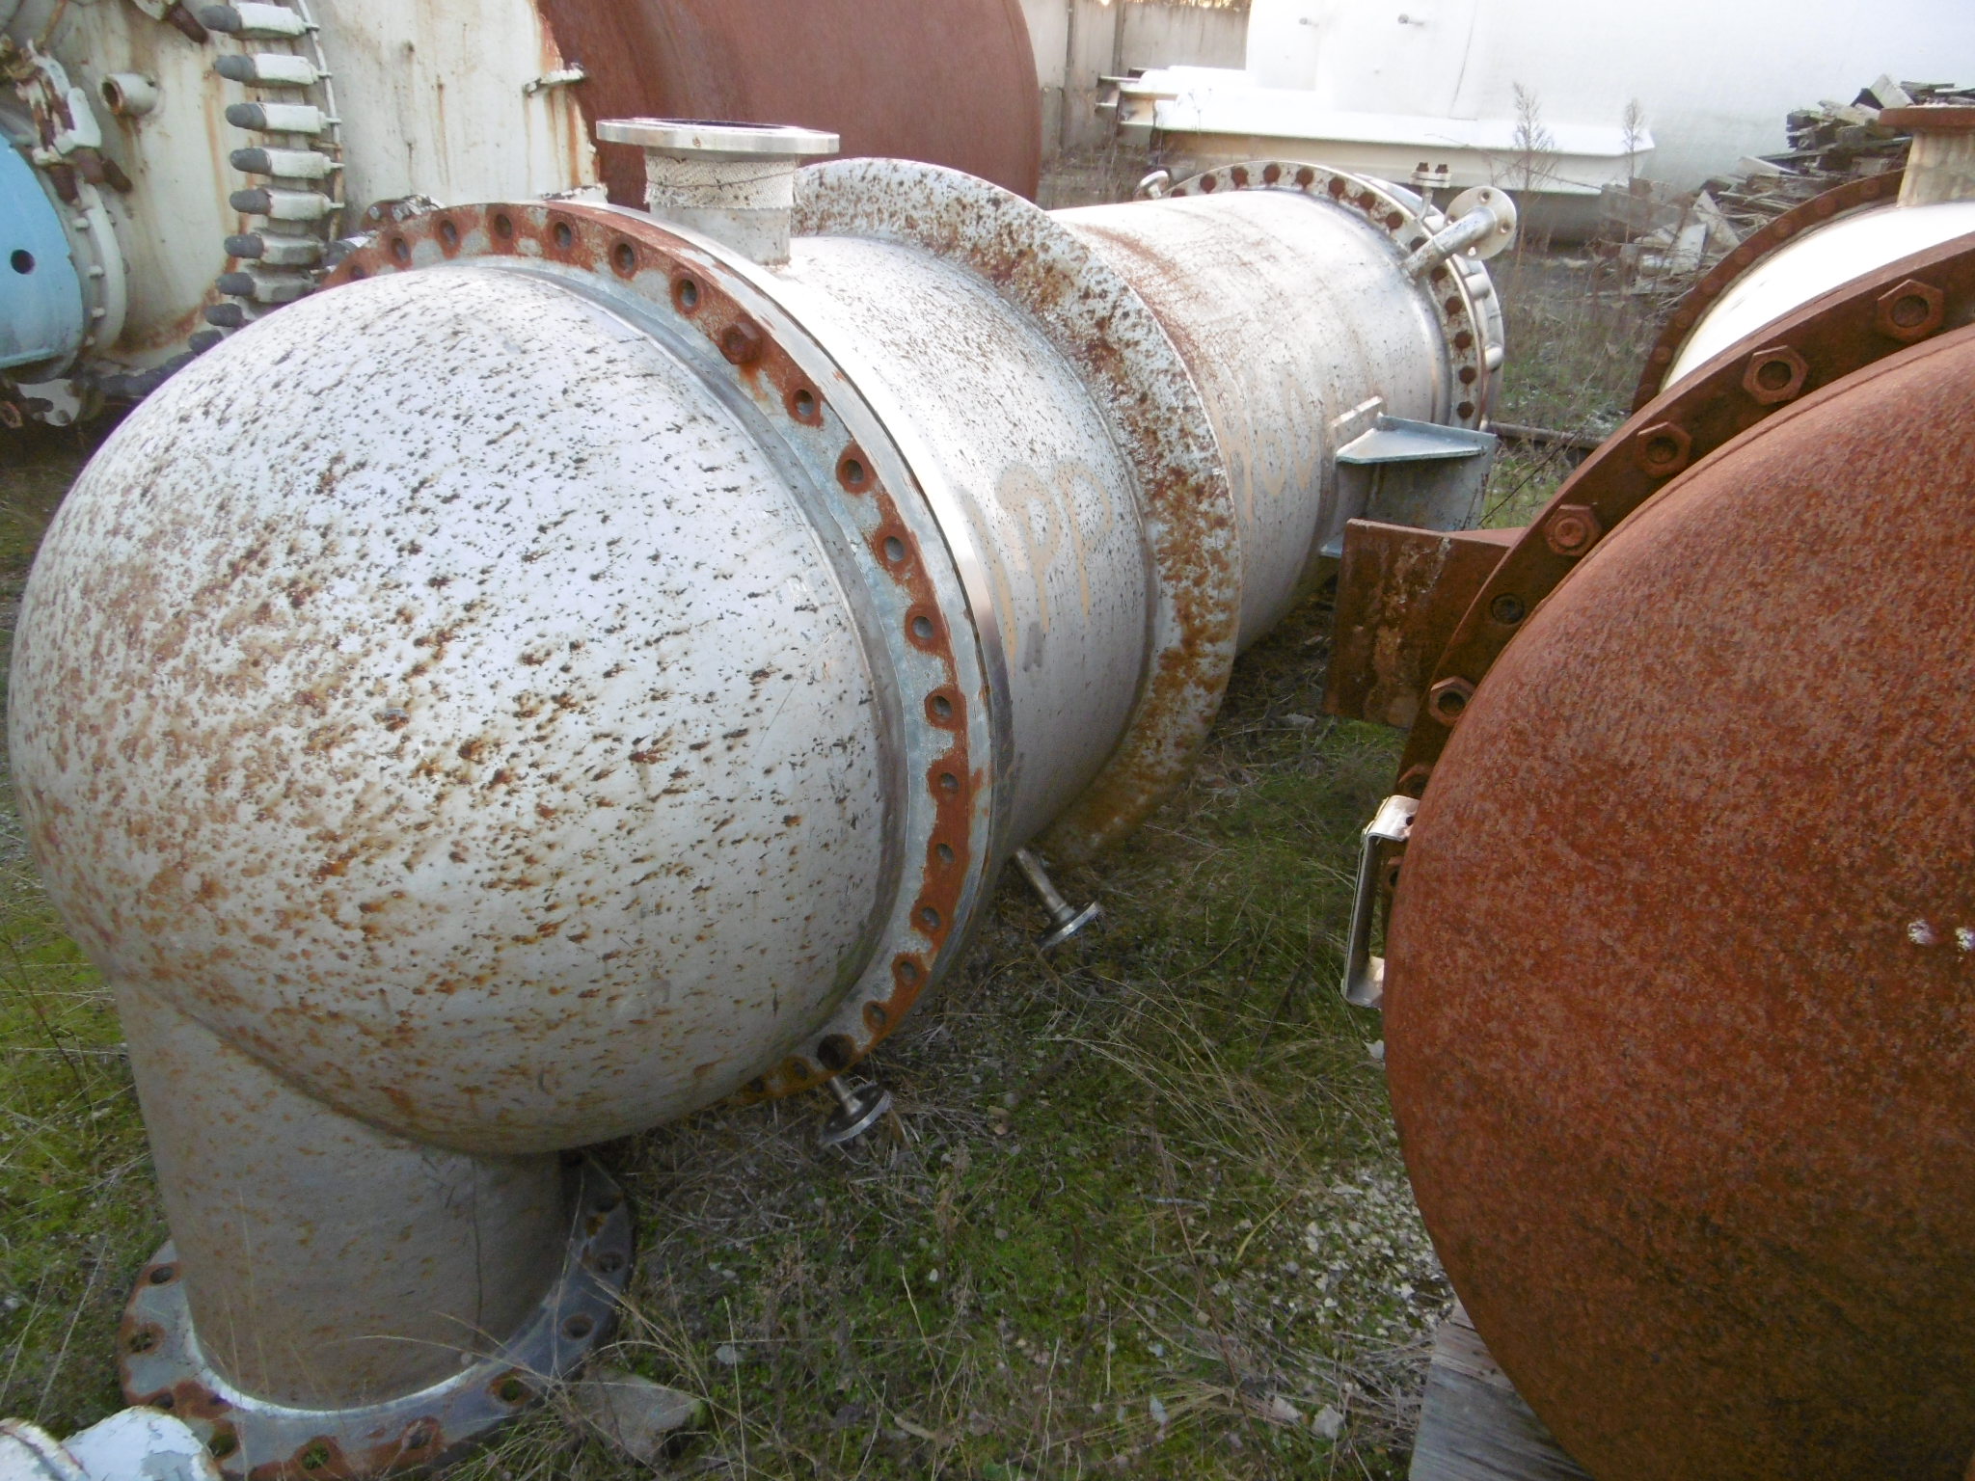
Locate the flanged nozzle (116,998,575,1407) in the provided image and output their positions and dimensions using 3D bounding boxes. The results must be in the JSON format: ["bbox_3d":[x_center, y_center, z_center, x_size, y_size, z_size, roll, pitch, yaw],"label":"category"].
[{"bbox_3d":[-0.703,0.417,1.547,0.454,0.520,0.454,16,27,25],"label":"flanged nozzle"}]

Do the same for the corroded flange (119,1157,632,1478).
[{"bbox_3d":[-0.718,0.651,1.655,0.567,0.042,0.567,16,27,25],"label":"corroded flange"}]

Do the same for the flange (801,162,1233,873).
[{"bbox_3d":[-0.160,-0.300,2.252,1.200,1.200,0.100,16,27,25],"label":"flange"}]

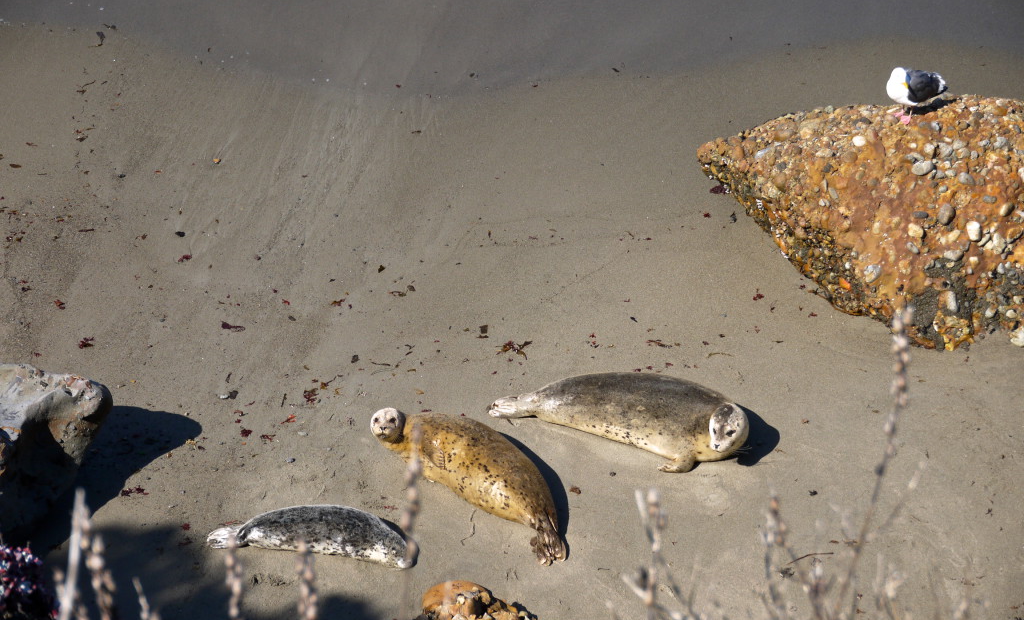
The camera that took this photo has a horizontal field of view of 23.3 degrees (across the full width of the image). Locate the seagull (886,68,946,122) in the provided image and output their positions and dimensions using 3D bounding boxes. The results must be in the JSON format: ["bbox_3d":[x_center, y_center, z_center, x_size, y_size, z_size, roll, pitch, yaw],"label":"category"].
[{"bbox_3d":[2.730,-1.427,16.604,0.460,0.370,0.190,-20,40,-26],"label":"seagull"}]

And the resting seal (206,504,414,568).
[{"bbox_3d":[-1.160,1.295,14.286,1.220,0.290,0.360,6,35,8],"label":"resting seal"}]

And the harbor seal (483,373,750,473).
[{"bbox_3d":[0.625,0.643,15.112,1.640,0.410,0.540,9,36,12],"label":"harbor seal"}]

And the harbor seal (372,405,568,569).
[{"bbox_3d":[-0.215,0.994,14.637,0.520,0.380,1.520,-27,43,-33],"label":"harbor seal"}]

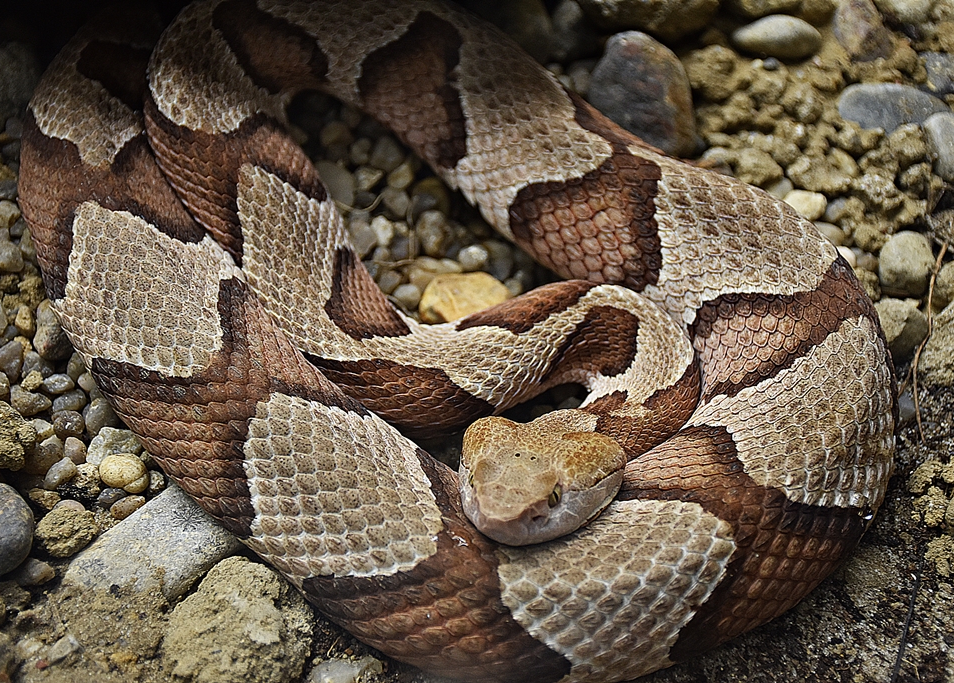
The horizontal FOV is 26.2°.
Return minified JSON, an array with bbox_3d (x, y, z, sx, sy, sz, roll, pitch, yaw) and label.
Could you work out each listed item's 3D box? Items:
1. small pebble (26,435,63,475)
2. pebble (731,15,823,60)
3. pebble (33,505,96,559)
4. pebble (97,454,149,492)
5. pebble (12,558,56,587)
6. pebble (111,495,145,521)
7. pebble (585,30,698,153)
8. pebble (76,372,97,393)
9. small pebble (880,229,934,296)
[{"bbox_3d":[-0.115,0.030,0.546,0.011,0.009,0.010,-20,53,-16],"label":"small pebble"},{"bbox_3d":[0.095,-0.096,0.646,0.029,0.013,0.016,4,50,3],"label":"pebble"},{"bbox_3d":[-0.091,0.042,0.455,0.014,0.009,0.011,15,50,13],"label":"pebble"},{"bbox_3d":[-0.080,0.030,0.464,0.011,0.008,0.010,-11,49,-10],"label":"pebble"},{"bbox_3d":[-0.113,0.059,0.522,0.011,0.007,0.008,-9,51,-8],"label":"pebble"},{"bbox_3d":[-0.091,0.043,0.535,0.010,0.005,0.006,-25,54,-19],"label":"pebble"},{"bbox_3d":[0.044,-0.065,0.542,0.029,0.029,0.037,-7,48,-7],"label":"pebble"},{"bbox_3d":[-0.092,0.010,0.485,0.006,0.005,0.006,0,48,0],"label":"pebble"},{"bbox_3d":[0.122,-0.022,0.582,0.017,0.017,0.018,0,50,0],"label":"small pebble"}]

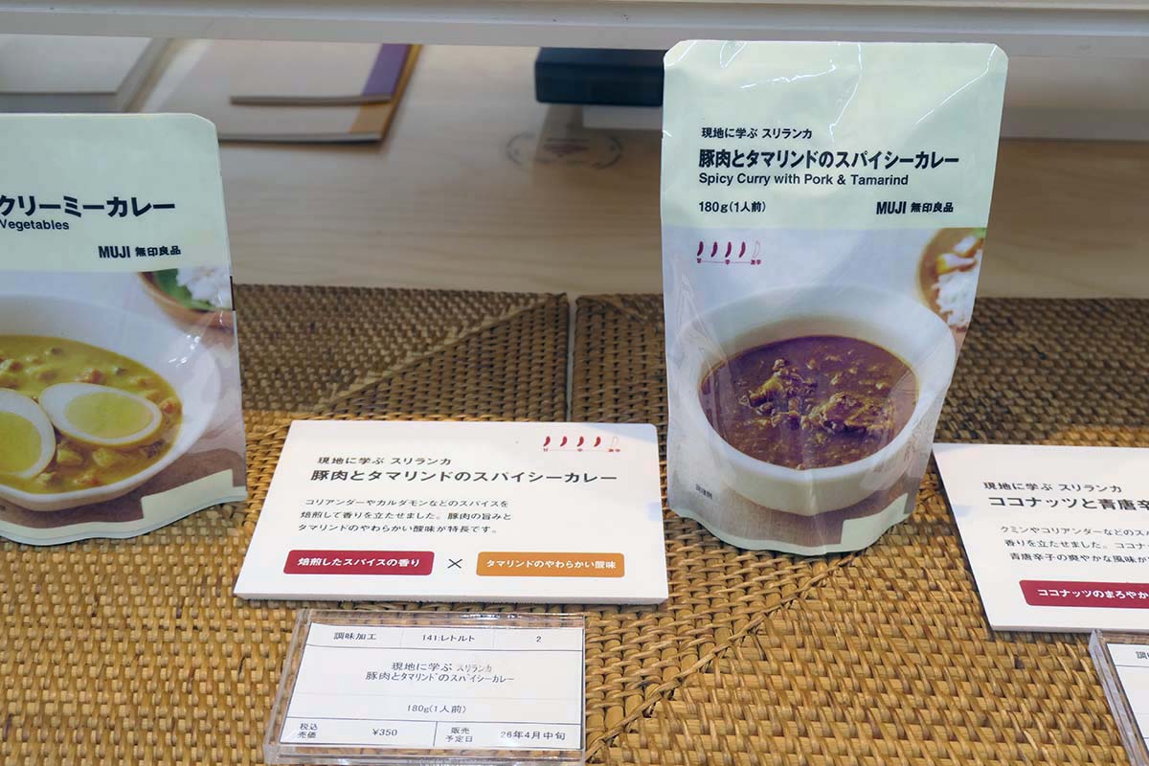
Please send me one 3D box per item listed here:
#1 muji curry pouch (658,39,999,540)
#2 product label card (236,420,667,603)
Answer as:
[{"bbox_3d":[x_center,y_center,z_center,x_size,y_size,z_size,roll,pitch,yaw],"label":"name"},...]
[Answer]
[{"bbox_3d":[0.085,-0.024,0.437,0.114,0.175,0.056,1,34,2],"label":"muji curry pouch"},{"bbox_3d":[-0.043,0.048,0.484,0.154,0.003,0.104,1,34,0],"label":"product label card"}]

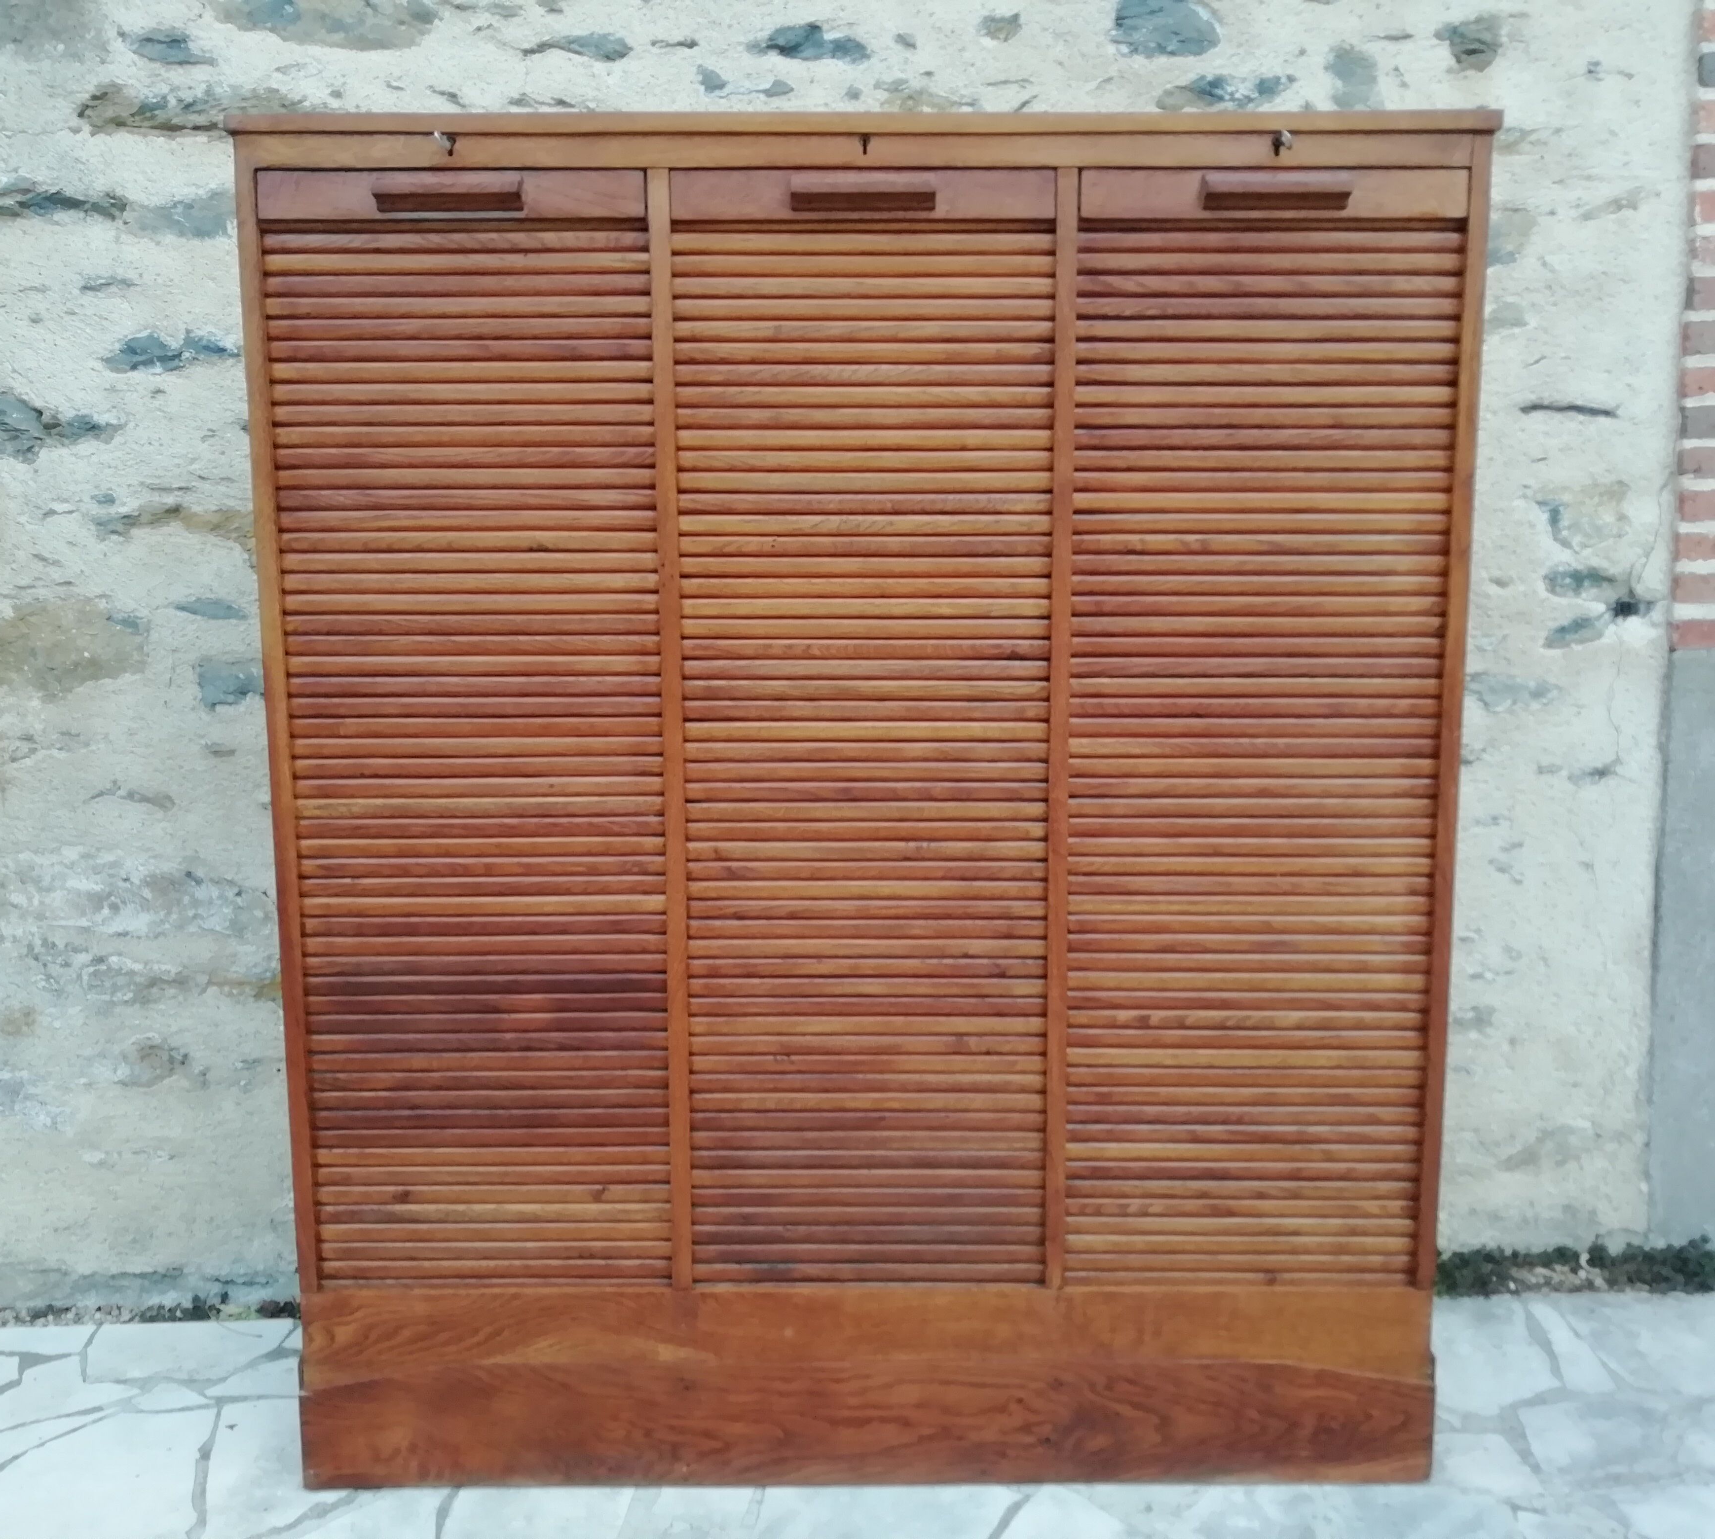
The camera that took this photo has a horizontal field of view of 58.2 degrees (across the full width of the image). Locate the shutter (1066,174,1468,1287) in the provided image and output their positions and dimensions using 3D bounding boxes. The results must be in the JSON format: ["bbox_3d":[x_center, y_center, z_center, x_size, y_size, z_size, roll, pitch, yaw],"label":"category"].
[{"bbox_3d":[0.419,-0.015,1.614,0.388,1.182,0.045,0,8,0],"label":"shutter"}]

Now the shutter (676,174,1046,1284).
[{"bbox_3d":[0.010,-0.014,1.616,0.388,1.182,0.045,0,8,0],"label":"shutter"}]

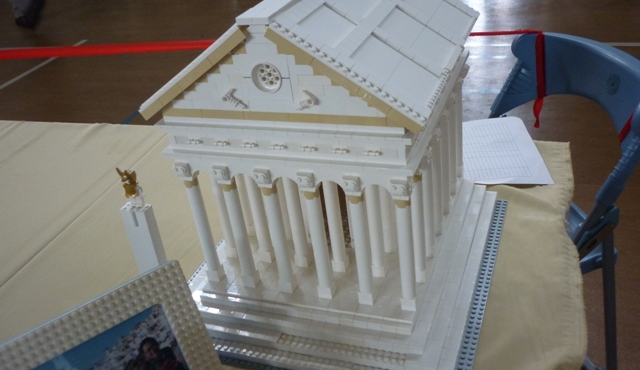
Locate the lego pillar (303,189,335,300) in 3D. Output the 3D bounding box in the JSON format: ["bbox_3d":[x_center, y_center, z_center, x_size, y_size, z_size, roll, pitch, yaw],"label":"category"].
[{"bbox_3d":[-0.001,0.063,0.656,0.017,0.140,0.017,4,32,22],"label":"lego pillar"}]

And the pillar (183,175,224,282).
[{"bbox_3d":[-0.134,0.053,0.709,0.017,0.140,0.017,4,32,22],"label":"pillar"}]

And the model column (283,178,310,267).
[{"bbox_3d":[-0.028,0.036,0.707,0.016,0.134,0.016,4,32,22],"label":"model column"}]

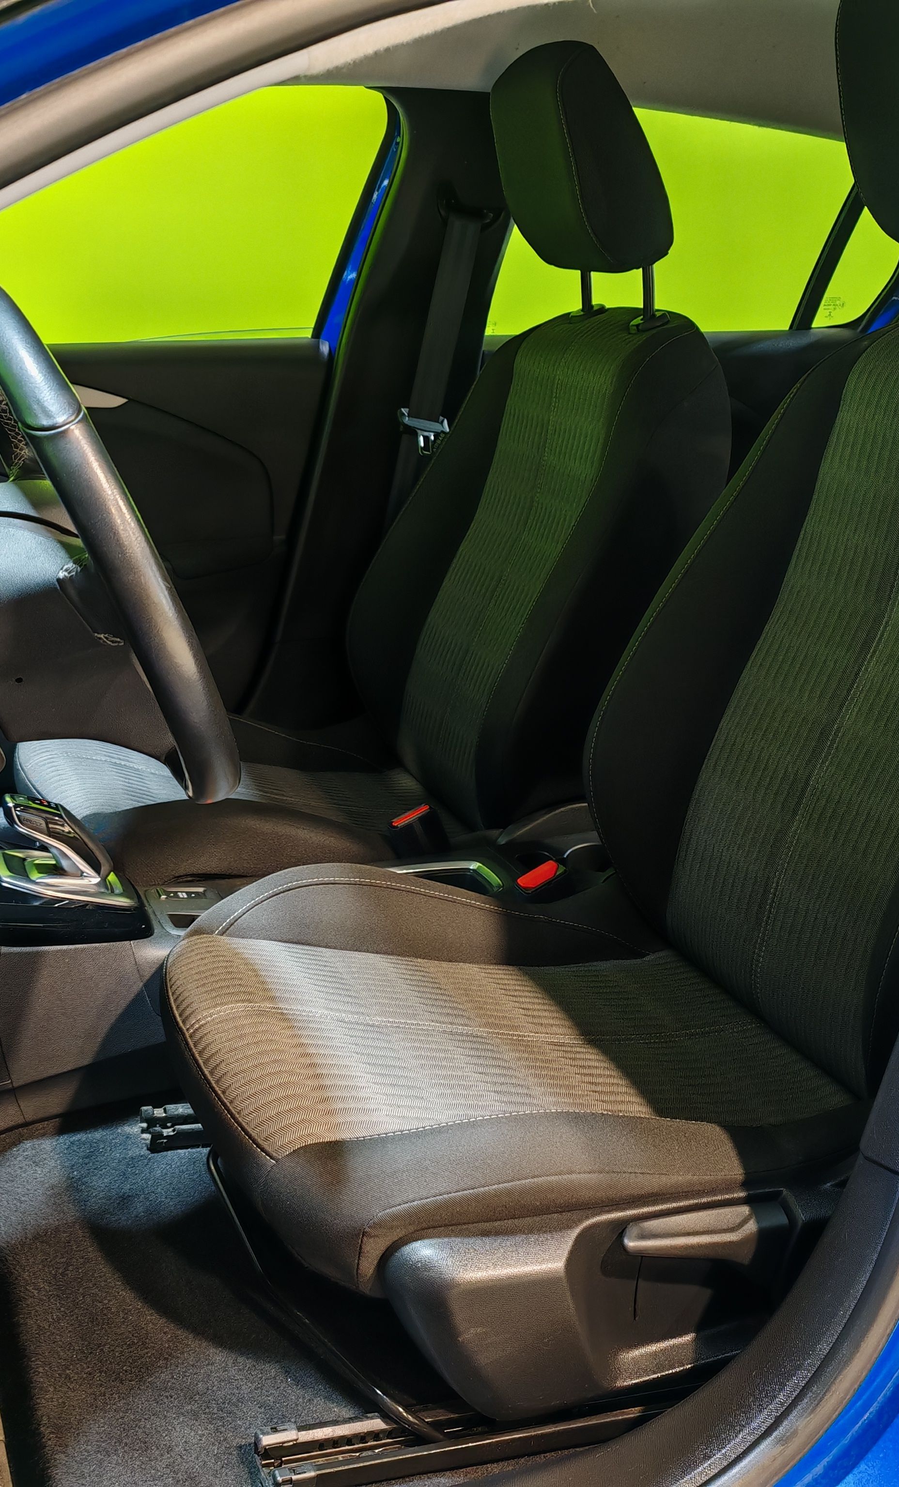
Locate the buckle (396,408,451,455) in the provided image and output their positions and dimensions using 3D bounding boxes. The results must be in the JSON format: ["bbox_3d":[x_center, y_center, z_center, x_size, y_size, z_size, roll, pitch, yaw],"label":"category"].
[{"bbox_3d":[-0.034,-0.402,1.998,0.066,0.054,0.020,8,14,-25],"label":"buckle"}]

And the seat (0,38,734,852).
[{"bbox_3d":[-0.101,-0.283,1.764,0.810,1.000,0.530,-5,19,-21],"label":"seat"}]

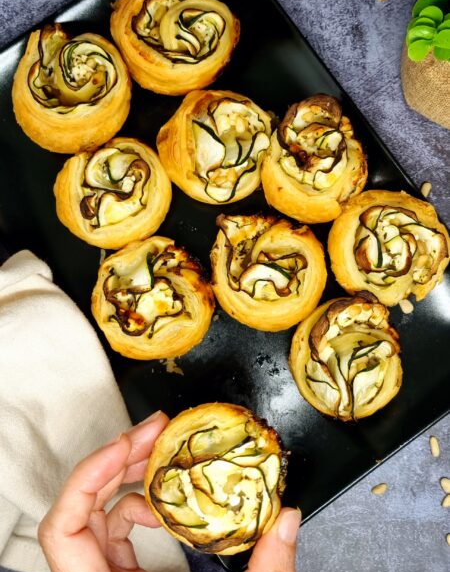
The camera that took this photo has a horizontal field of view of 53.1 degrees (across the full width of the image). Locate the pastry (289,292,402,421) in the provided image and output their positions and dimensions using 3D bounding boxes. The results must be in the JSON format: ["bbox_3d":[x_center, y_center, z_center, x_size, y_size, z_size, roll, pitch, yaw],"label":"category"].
[{"bbox_3d":[0.066,0.039,0.255,0.062,0.041,0.067,0,82,0],"label":"pastry"}]

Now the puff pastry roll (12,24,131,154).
[{"bbox_3d":[-0.092,-0.118,0.277,0.069,0.041,0.075,0,82,0],"label":"puff pastry roll"}]

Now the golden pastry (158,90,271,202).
[{"bbox_3d":[-0.006,-0.082,0.272,0.067,0.041,0.066,0,82,0],"label":"golden pastry"}]

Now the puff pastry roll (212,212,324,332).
[{"bbox_3d":[0.024,-0.007,0.261,0.065,0.041,0.065,0,82,0],"label":"puff pastry roll"}]

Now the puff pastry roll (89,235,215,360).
[{"bbox_3d":[-0.040,0.007,0.259,0.067,0.041,0.068,0,82,0],"label":"puff pastry roll"}]

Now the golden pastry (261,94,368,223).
[{"bbox_3d":[0.052,-0.074,0.271,0.064,0.041,0.072,0,82,0],"label":"golden pastry"}]

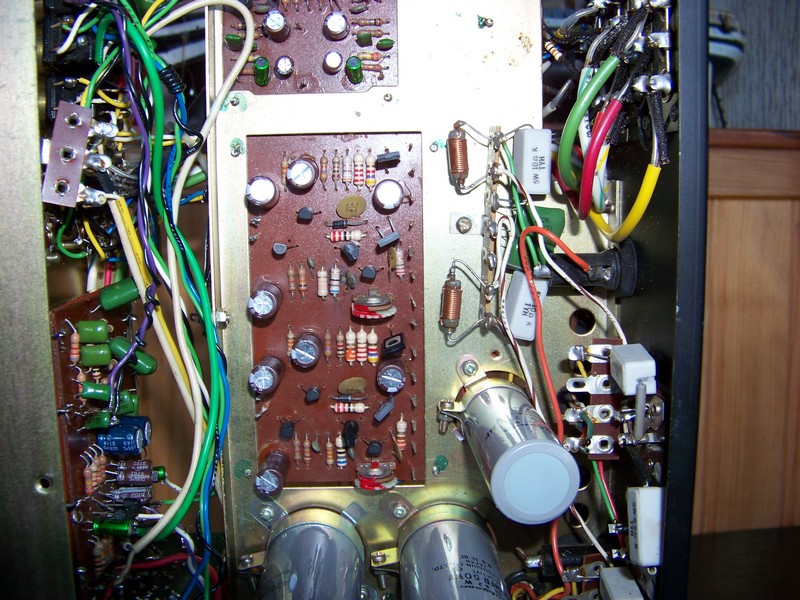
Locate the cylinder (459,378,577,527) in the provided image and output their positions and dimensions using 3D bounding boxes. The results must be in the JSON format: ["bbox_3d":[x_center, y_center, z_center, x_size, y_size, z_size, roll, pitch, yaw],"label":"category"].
[{"bbox_3d":[0.037,0.047,0.272,0.026,0.026,0.067,-1,10,-3],"label":"cylinder"}]

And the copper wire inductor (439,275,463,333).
[{"bbox_3d":[0.018,0.001,0.290,0.007,0.020,0.007,4,5,-2],"label":"copper wire inductor"}]

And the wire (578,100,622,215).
[{"bbox_3d":[0.061,-0.043,0.255,0.013,0.037,0.013,-1,7,-3],"label":"wire"}]

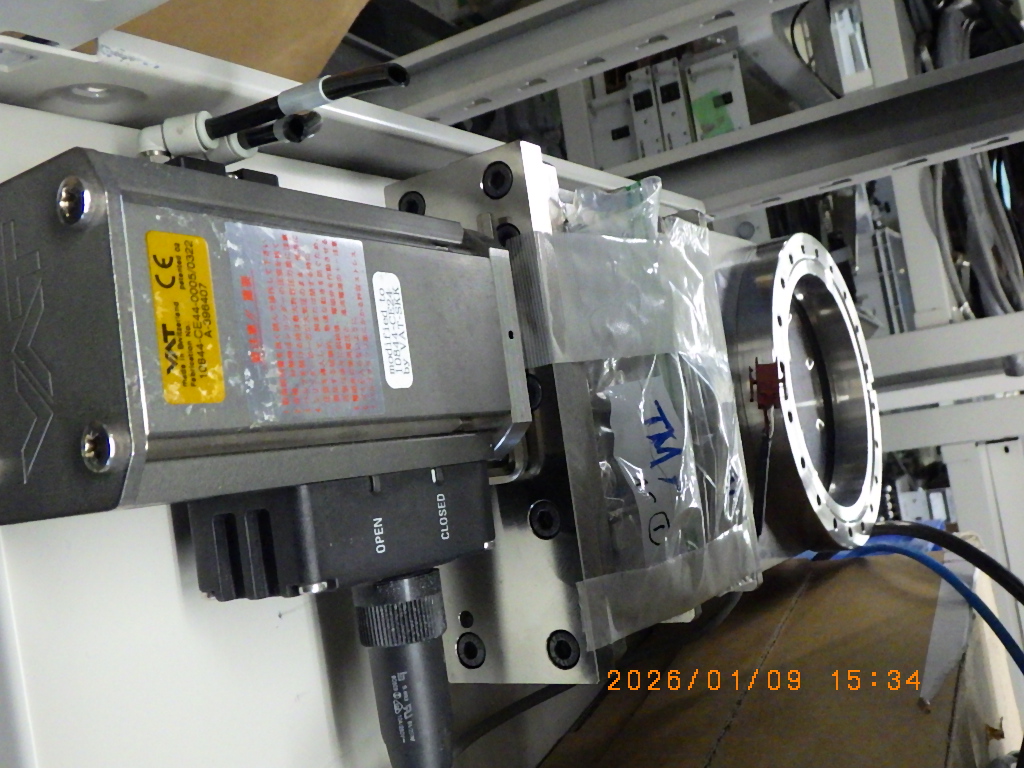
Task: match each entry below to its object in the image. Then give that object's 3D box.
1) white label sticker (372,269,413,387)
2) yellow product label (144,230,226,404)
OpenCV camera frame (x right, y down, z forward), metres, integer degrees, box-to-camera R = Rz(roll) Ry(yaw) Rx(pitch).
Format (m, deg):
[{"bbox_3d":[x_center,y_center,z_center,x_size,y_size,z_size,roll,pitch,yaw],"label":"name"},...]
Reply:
[{"bbox_3d":[-0.040,-0.018,0.340,0.013,0.001,0.040,-1,82,-56],"label":"white label sticker"},{"bbox_3d":[-0.087,-0.018,0.271,0.020,0.001,0.047,-1,82,-56],"label":"yellow product label"}]

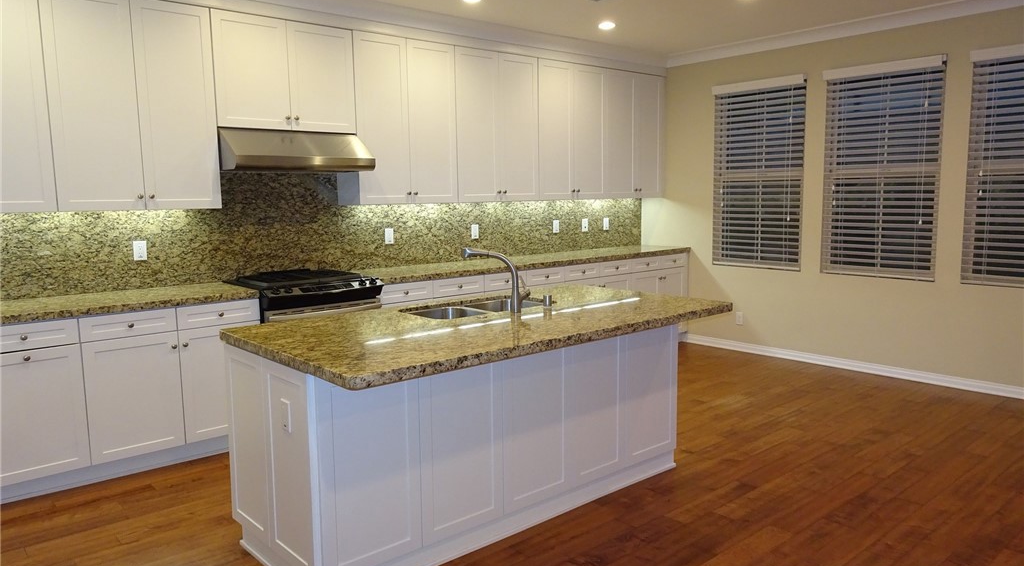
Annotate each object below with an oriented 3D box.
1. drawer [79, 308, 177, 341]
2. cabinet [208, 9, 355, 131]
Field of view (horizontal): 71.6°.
[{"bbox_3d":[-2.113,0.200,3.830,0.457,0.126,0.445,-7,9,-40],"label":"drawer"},{"bbox_3d":[-1.489,-1.292,4.516,0.900,0.667,0.347,-7,9,-40],"label":"cabinet"}]

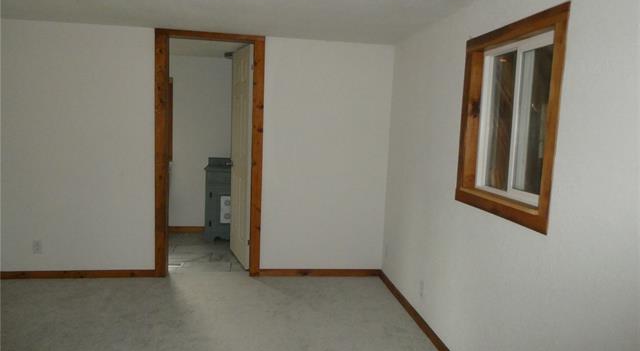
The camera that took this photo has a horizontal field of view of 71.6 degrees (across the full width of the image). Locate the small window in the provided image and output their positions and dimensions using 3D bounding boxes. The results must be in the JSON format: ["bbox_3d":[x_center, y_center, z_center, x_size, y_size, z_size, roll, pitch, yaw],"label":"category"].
[{"bbox_3d":[0.945,-0.270,2.251,0.100,0.952,0.863,1,7,-9],"label":"small window"}]

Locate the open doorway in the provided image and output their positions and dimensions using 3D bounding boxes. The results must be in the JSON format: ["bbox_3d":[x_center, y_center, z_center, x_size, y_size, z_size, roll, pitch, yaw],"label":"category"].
[{"bbox_3d":[-0.956,-0.148,3.884,0.907,2.116,0.130,1,7,-9],"label":"open doorway"}]

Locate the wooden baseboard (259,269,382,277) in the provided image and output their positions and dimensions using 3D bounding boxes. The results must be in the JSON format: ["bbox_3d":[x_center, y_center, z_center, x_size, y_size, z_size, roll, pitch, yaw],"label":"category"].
[{"bbox_3d":[0.021,0.899,4.111,1.142,0.064,0.020,1,7,-9],"label":"wooden baseboard"}]

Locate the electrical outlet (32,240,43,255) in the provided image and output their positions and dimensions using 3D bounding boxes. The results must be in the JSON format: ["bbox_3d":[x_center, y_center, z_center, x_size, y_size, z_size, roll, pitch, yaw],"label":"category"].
[{"bbox_3d":[-2.366,0.603,3.713,0.072,0.118,0.010,1,7,-9],"label":"electrical outlet"}]

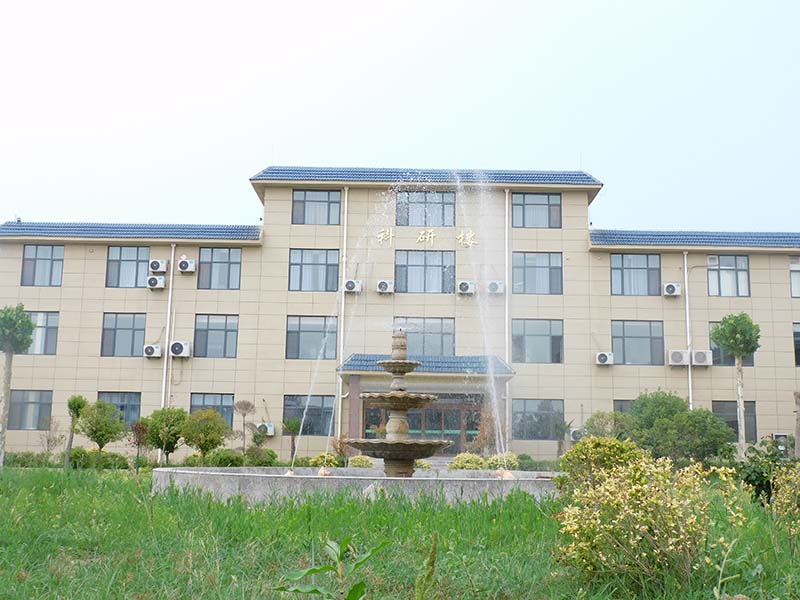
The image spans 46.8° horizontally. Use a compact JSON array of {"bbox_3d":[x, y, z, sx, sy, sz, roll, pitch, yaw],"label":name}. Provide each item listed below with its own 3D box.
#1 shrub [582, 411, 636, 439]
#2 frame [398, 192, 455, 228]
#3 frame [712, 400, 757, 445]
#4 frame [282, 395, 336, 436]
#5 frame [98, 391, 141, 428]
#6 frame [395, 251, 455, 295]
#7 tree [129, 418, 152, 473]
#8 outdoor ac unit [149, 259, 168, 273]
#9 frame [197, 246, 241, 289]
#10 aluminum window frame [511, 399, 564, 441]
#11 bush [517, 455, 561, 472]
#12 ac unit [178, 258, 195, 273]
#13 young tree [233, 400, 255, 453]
[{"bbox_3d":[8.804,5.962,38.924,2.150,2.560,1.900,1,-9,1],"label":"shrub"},{"bbox_3d":[1.290,-4.564,46.414,2.976,1.770,0.120,1,-9,1],"label":"frame"},{"bbox_3d":[15.756,5.758,43.519,2.050,1.936,0.120,1,-10,1],"label":"frame"},{"bbox_3d":[-4.426,5.680,45.309,2.533,1.950,0.100,1,-10,1],"label":"frame"},{"bbox_3d":[-13.383,5.310,43.925,2.067,1.883,0.110,1,-9,1],"label":"frame"},{"bbox_3d":[1.213,-1.385,44.817,2.887,2.048,0.110,1,-9,1],"label":"frame"},{"bbox_3d":[-9.664,5.424,34.234,0.764,2.019,0.750,1,-10,1],"label":"tree"},{"bbox_3d":[-11.804,-1.651,45.210,0.790,0.560,0.300,1,-10,1],"label":"outdoor ac unit"},{"bbox_3d":[-8.977,-1.561,46.031,2.106,2.078,0.120,1,-9,1],"label":"frame"},{"bbox_3d":[6.757,5.857,45.073,2.527,1.951,0.100,1,-10,1],"label":"aluminum window frame"},{"bbox_3d":[6.132,7.334,40.755,2.071,0.944,1.000,1,-10,1],"label":"bush"},{"bbox_3d":[-10.279,-1.615,44.745,0.793,0.571,0.300,1,-10,1],"label":"ac unit"},{"bbox_3d":[-6.955,5.889,40.692,0.880,2.919,0.850,1,-9,1],"label":"young tree"}]

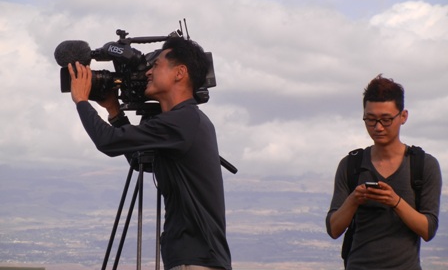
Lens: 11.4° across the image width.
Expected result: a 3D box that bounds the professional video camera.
[{"bbox_3d":[-0.347,-0.253,8.850,0.630,0.335,0.260,-3,0,0],"label":"professional video camera"}]

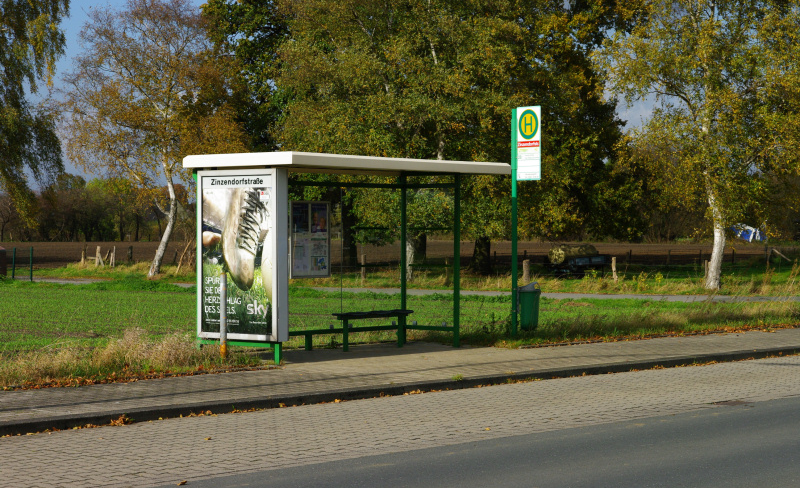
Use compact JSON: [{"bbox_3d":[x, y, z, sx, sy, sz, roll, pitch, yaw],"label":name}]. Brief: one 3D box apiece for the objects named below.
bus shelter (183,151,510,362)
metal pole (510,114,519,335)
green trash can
[{"bbox_3d":[-0.556,0.155,22.472,1.737,2.462,4.522,0,0,37],"label":"bus shelter"},{"bbox_3d":[1.661,-0.302,25.484,0.078,3.335,0.078,0,0,37],"label":"metal pole"},{"bbox_3d":[1.883,0.907,25.453,0.325,0.705,0.400,0,0,10],"label":"green trash can"}]

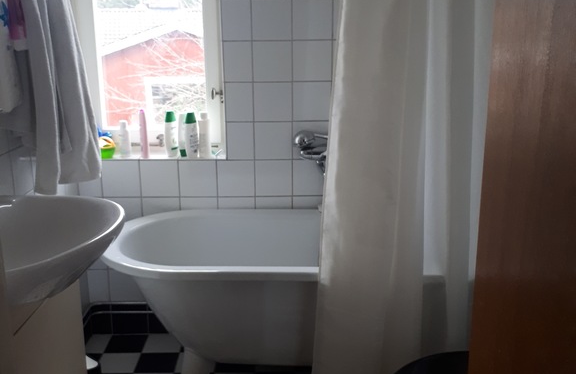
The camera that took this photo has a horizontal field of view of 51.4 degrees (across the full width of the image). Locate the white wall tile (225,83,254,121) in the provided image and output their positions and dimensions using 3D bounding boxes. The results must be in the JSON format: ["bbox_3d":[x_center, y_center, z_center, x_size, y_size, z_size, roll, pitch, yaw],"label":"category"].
[{"bbox_3d":[-0.186,-0.326,2.295,0.105,0.148,0.010,0,15,0],"label":"white wall tile"}]

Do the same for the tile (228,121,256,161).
[{"bbox_3d":[-0.185,-0.180,2.334,0.105,0.148,0.010,0,15,0],"label":"tile"}]

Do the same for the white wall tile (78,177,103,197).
[{"bbox_3d":[-0.780,-0.032,2.374,0.086,0.149,0.010,0,13,0],"label":"white wall tile"}]

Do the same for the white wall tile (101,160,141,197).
[{"bbox_3d":[-0.667,-0.031,2.396,0.150,0.150,0.008,0,14,-1],"label":"white wall tile"}]

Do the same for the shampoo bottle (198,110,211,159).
[{"bbox_3d":[-0.333,-0.206,2.392,0.046,0.177,0.040,0,13,0],"label":"shampoo bottle"}]

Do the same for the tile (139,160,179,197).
[{"bbox_3d":[-0.514,-0.032,2.398,0.150,0.150,0.008,0,14,-1],"label":"tile"}]

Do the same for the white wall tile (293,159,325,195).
[{"bbox_3d":[0.096,-0.036,2.374,0.148,0.148,0.010,0,15,0],"label":"white wall tile"}]

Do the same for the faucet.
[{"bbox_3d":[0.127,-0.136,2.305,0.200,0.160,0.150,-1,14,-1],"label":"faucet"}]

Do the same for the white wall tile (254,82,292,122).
[{"bbox_3d":[-0.058,-0.333,2.331,0.150,0.150,0.008,0,14,-1],"label":"white wall tile"}]

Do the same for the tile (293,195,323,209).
[{"bbox_3d":[0.097,0.109,2.413,0.148,0.148,0.010,0,15,0],"label":"tile"}]

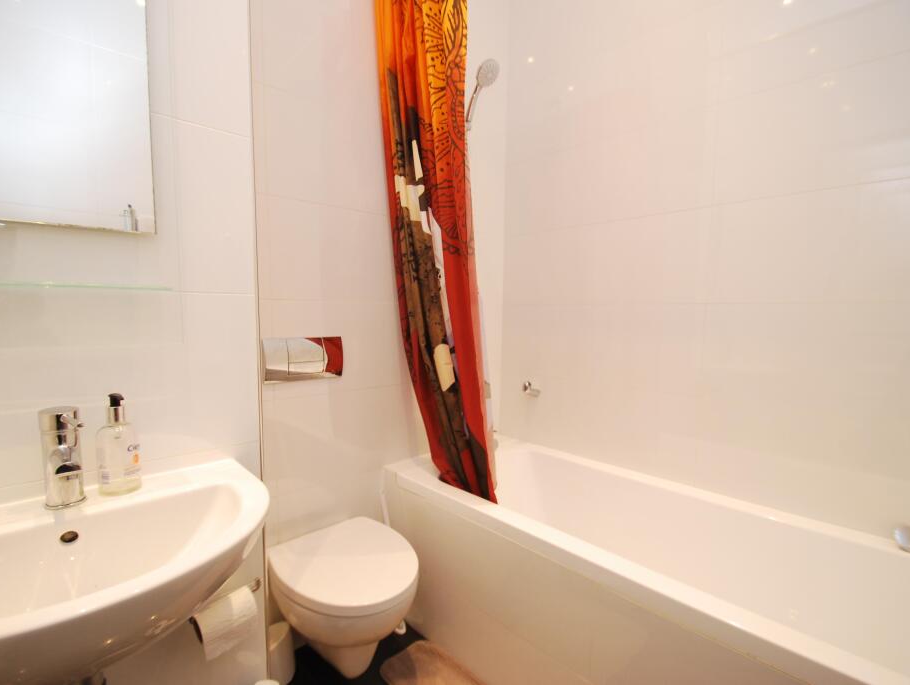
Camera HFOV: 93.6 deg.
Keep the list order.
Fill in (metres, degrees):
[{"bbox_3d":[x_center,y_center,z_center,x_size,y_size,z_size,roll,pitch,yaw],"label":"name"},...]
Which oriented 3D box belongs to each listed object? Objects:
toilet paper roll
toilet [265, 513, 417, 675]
[{"bbox_3d":[-0.449,0.544,0.841,0.100,0.086,0.086,-4,6,-44],"label":"toilet paper roll"},{"bbox_3d":[-0.317,0.813,1.292,0.373,0.368,0.503,-4,6,-44],"label":"toilet"}]

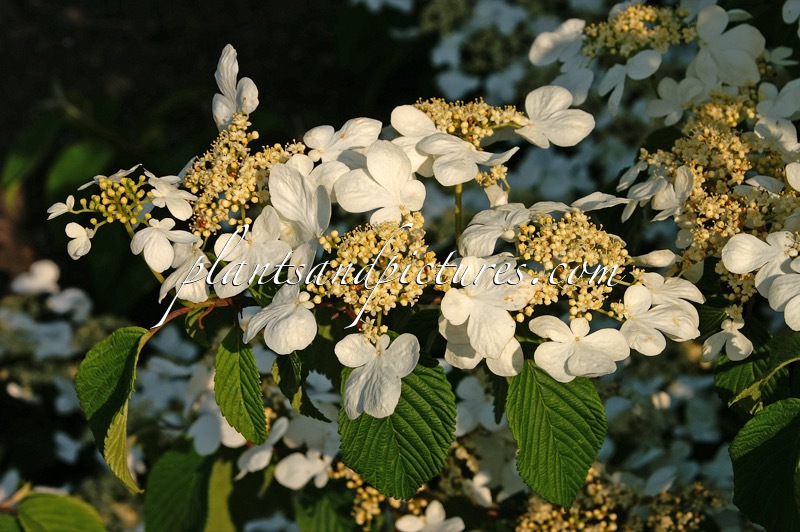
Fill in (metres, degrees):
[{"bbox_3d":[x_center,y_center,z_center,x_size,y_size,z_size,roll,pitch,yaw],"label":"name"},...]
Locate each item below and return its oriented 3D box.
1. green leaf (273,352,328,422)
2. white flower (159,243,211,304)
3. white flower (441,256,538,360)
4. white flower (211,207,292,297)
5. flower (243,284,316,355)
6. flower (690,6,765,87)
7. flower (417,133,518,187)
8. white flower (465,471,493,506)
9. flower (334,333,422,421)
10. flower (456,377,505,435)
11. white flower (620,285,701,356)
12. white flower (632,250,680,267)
[{"bbox_3d":[-0.046,0.056,0.915,0.026,0.033,0.016,0,-15,6],"label":"green leaf"},{"bbox_3d":[-0.087,0.003,0.810,0.022,0.027,0.014,-11,-18,-33],"label":"white flower"},{"bbox_3d":[0.035,0.017,0.790,0.039,0.043,0.015,5,-16,17],"label":"white flower"},{"bbox_3d":[-0.059,-0.006,0.800,0.033,0.037,0.013,3,-17,10],"label":"white flower"},{"bbox_3d":[-0.048,0.021,0.790,0.030,0.030,0.015,-6,-22,-18],"label":"flower"},{"bbox_3d":[0.161,-0.108,0.980,0.036,0.039,0.014,0,-17,9],"label":"flower"},{"bbox_3d":[0.028,-0.045,0.840,0.042,0.015,0.022,3,56,-2],"label":"flower"},{"bbox_3d":[0.042,0.118,1.060,0.017,0.020,0.010,0,-18,-12],"label":"white flower"},{"bbox_3d":[-0.010,0.049,0.890,0.038,0.038,0.012,0,-14,0],"label":"flower"},{"bbox_3d":[0.043,0.079,1.120,0.031,0.034,0.012,0,-18,-3],"label":"flower"},{"bbox_3d":[0.117,0.025,0.900,0.037,0.033,0.013,0,-24,-6],"label":"white flower"},{"bbox_3d":[0.112,-0.003,0.870,0.021,0.010,0.009,6,53,-3],"label":"white flower"}]

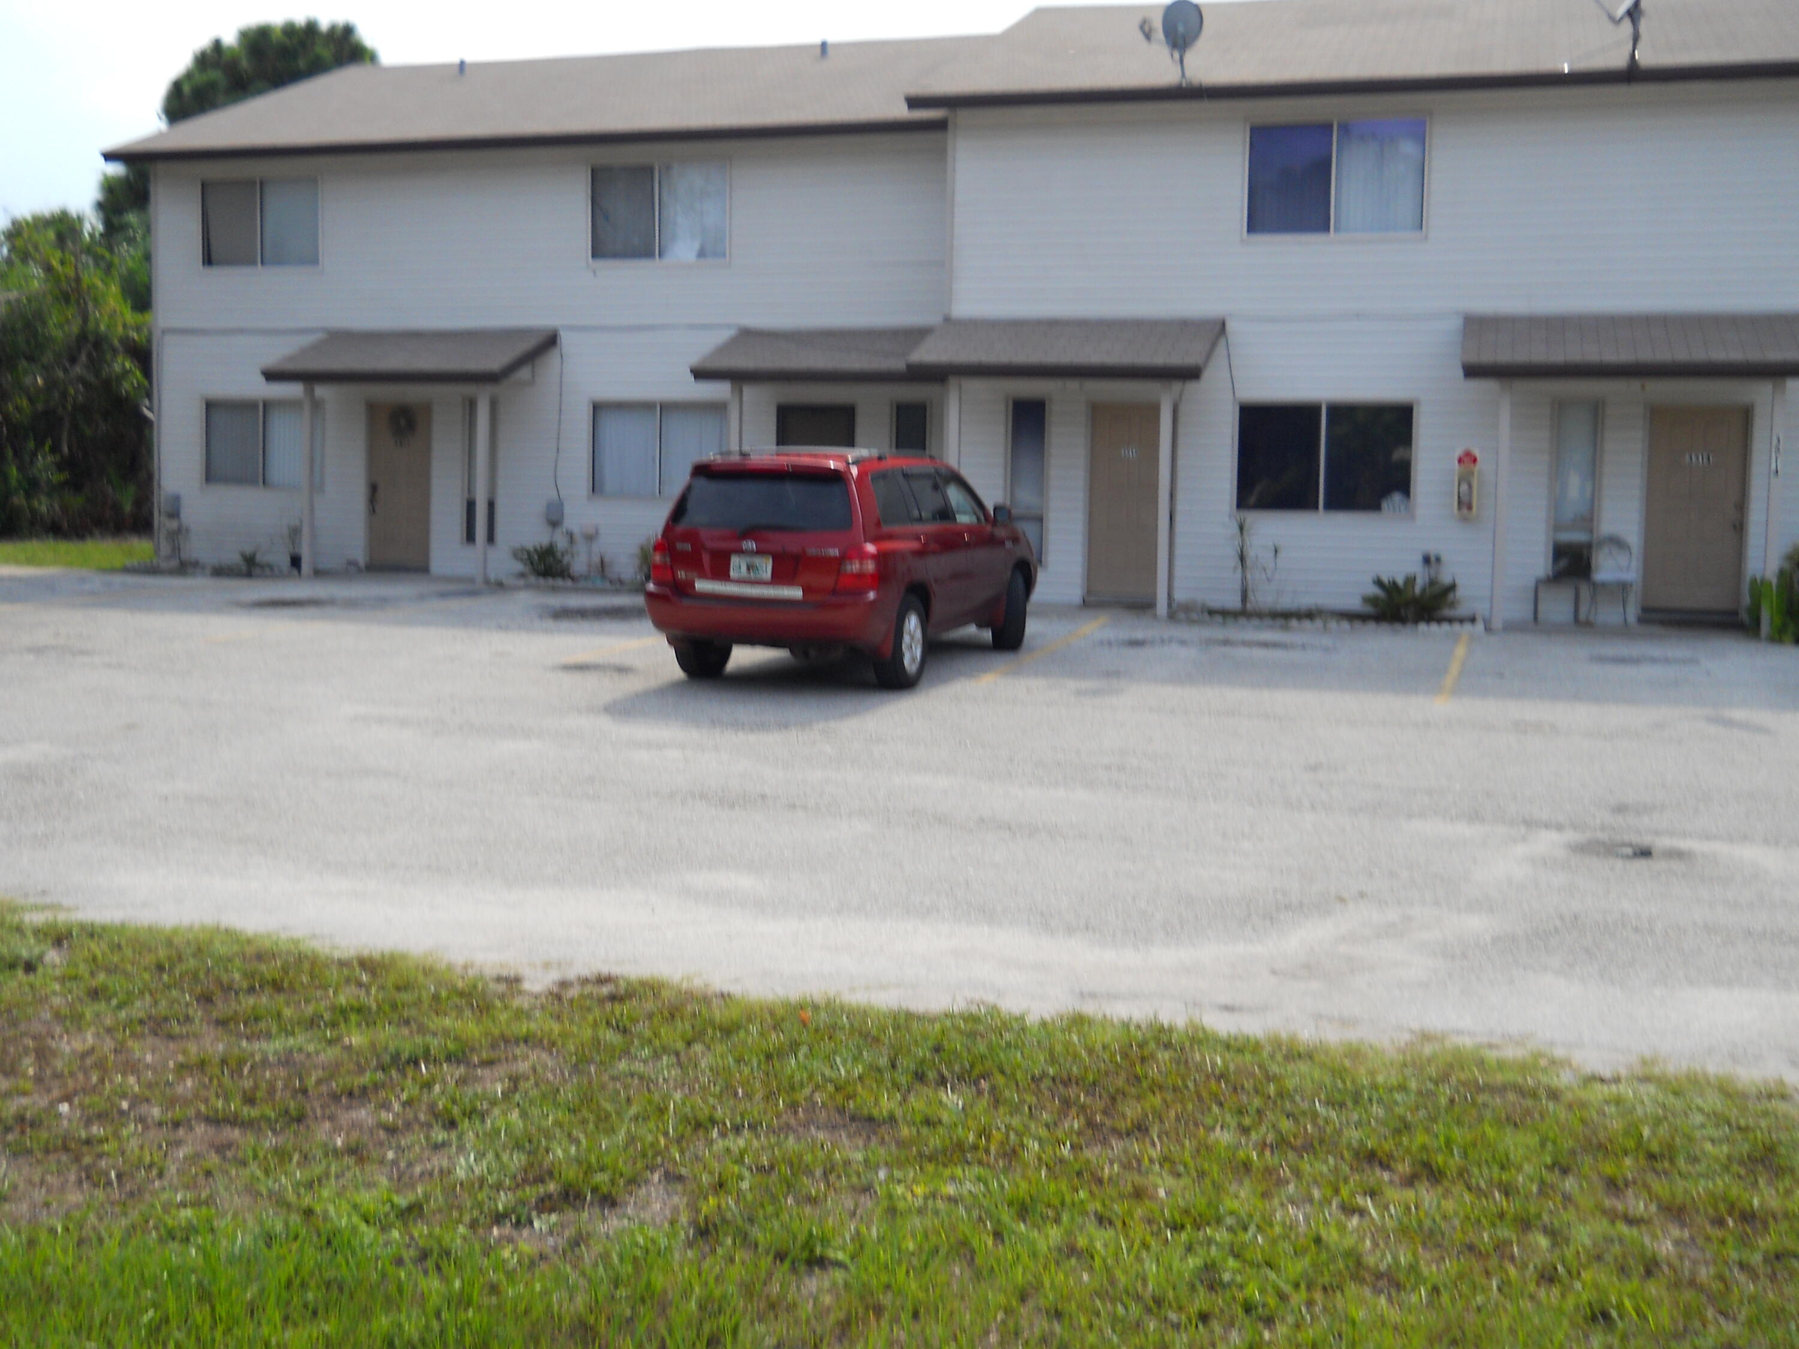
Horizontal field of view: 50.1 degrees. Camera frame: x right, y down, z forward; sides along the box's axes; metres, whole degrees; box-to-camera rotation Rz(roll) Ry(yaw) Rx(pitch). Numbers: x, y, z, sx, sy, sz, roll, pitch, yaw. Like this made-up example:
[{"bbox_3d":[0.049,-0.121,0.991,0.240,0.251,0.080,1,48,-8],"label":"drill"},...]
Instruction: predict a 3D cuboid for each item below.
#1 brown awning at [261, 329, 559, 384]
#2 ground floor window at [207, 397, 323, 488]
[{"bbox_3d":[-5.955,-3.877,23.394,3.270,0.800,1.450,3,4,16],"label":"brown awning"},{"bbox_3d":[-8.231,-2.991,24.876,1.770,1.160,0.100,3,4,16],"label":"ground floor window"}]

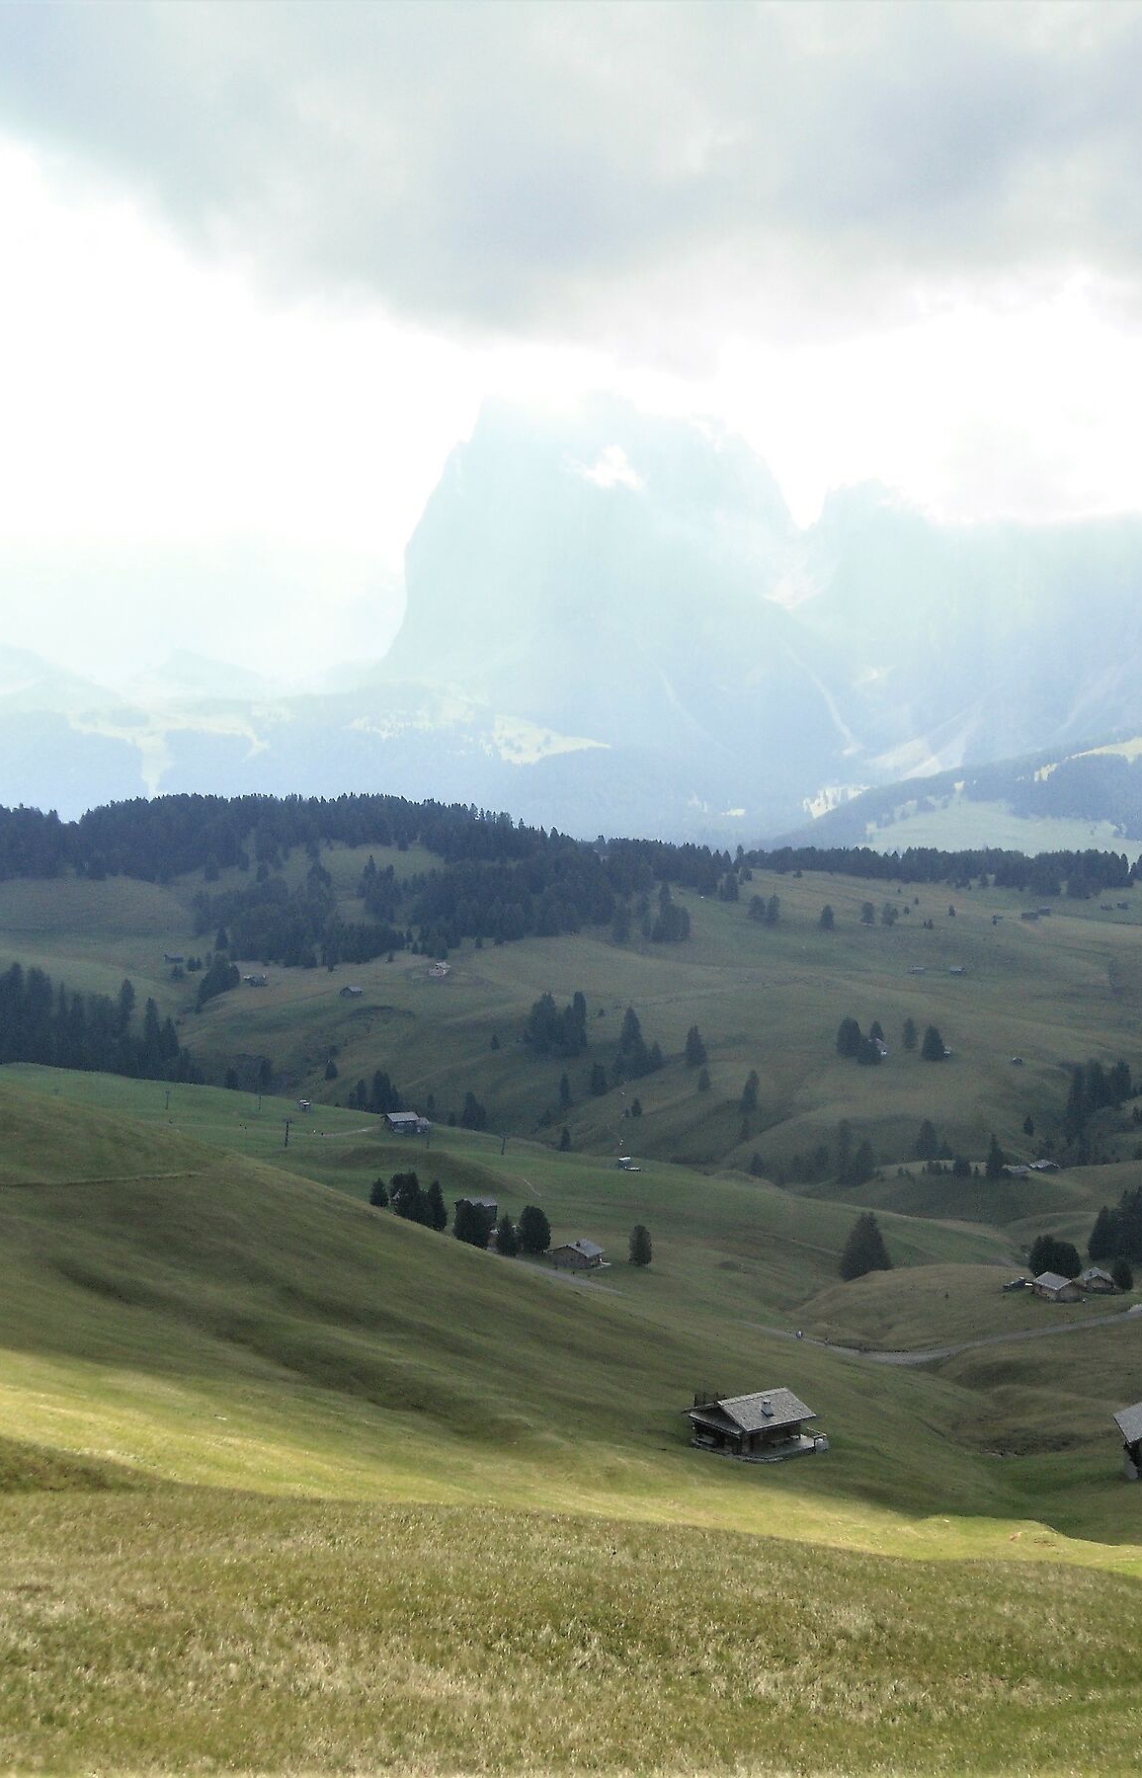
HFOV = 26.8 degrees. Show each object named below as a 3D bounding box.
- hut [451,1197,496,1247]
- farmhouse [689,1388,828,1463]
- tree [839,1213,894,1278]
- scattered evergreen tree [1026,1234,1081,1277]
[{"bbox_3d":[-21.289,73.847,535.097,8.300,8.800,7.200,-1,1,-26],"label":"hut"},{"bbox_3d":[17.055,49.227,221.894,8.880,4.595,9.102,-1,2,-39],"label":"farmhouse"},{"bbox_3d":[69.413,84.257,565.000,12.000,16.200,12.000,0,1,0],"label":"tree"},{"bbox_3d":[108.693,83.241,540.000,12.000,10.600,9.500,0,1,0],"label":"scattered evergreen tree"}]

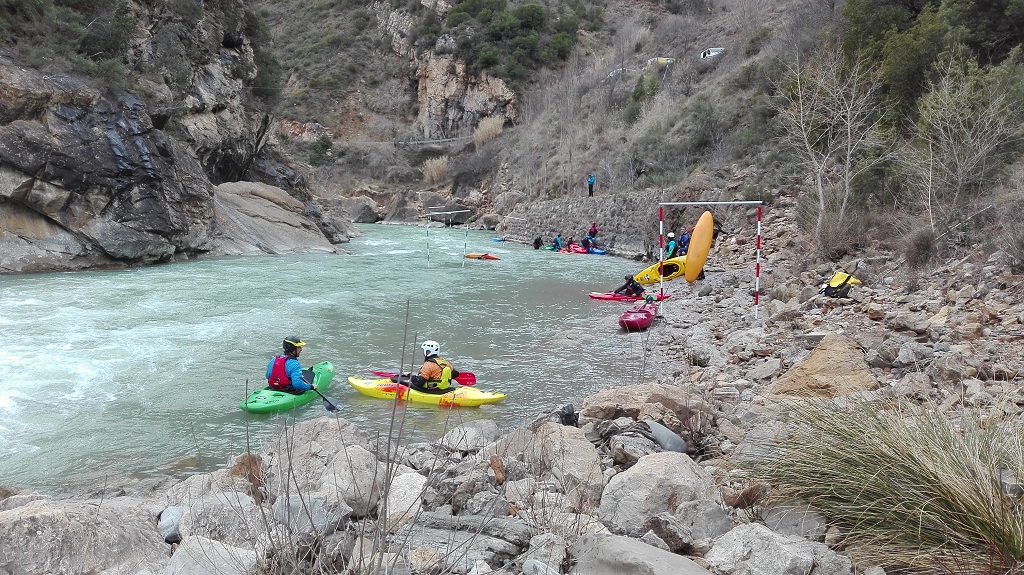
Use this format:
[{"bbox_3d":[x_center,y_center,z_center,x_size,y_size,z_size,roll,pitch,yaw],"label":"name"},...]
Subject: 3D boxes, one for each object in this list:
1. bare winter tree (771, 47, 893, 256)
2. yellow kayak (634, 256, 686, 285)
[{"bbox_3d":[10.606,-4.538,24.100,3.900,6.700,3.700,0,6,0],"label":"bare winter tree"},{"bbox_3d":[5.161,-0.583,24.400,2.500,0.660,0.380,-15,-16,-12],"label":"yellow kayak"}]

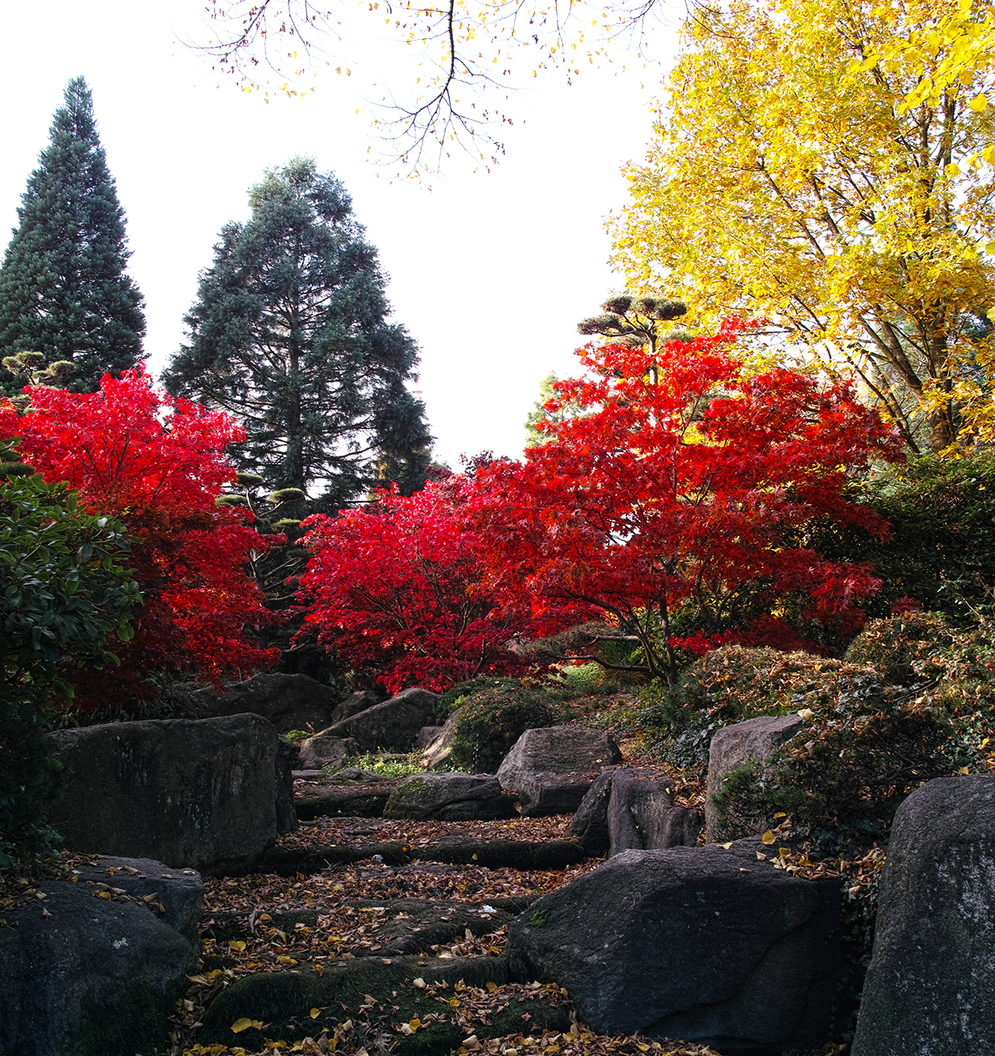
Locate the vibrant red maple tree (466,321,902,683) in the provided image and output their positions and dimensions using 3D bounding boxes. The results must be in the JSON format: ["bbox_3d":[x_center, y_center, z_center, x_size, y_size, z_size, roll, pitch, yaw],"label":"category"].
[{"bbox_3d":[1.505,-0.235,9.959,3.520,2.989,3.168,0,-9,0],"label":"vibrant red maple tree"}]

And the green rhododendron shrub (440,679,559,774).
[{"bbox_3d":[0.014,1.472,9.082,0.876,0.712,0.832,0,-9,0],"label":"green rhododendron shrub"}]

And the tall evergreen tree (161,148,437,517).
[{"bbox_3d":[-5.463,-2.926,33.875,7.535,15.495,7.535,0,-9,0],"label":"tall evergreen tree"}]

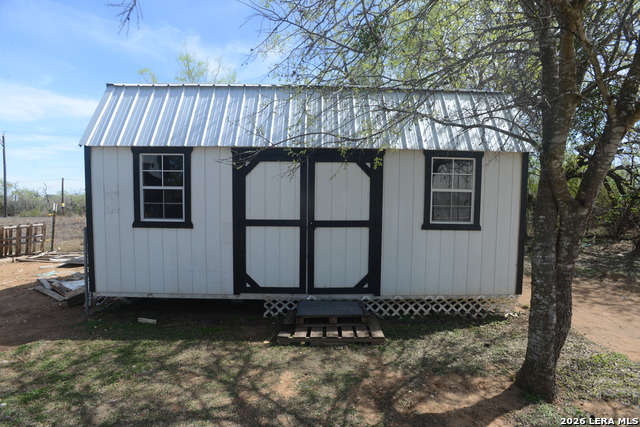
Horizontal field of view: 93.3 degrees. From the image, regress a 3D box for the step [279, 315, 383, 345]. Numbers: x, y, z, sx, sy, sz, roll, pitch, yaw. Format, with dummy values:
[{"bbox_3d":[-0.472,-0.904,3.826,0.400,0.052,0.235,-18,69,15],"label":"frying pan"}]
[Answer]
[{"bbox_3d":[0.127,1.453,3.856,1.232,0.110,0.790,0,3,-1],"label":"step"}]

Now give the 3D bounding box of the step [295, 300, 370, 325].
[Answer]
[{"bbox_3d":[0.164,1.324,4.020,0.910,0.135,0.540,0,3,-1],"label":"step"}]

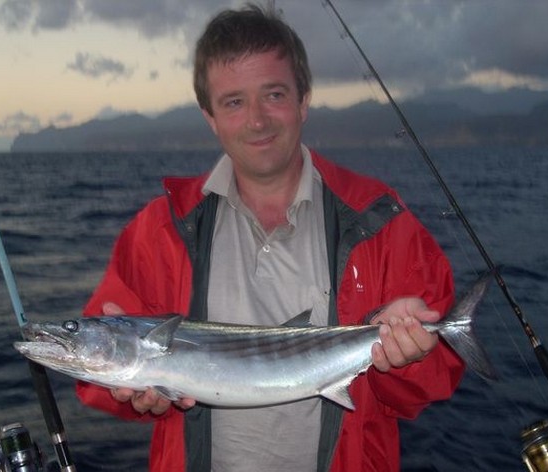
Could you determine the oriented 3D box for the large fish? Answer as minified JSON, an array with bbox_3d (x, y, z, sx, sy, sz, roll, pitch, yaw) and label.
[{"bbox_3d":[-0.013,0.130,1.190,0.593,0.167,0.085,-1,-11,-6],"label":"large fish"}]

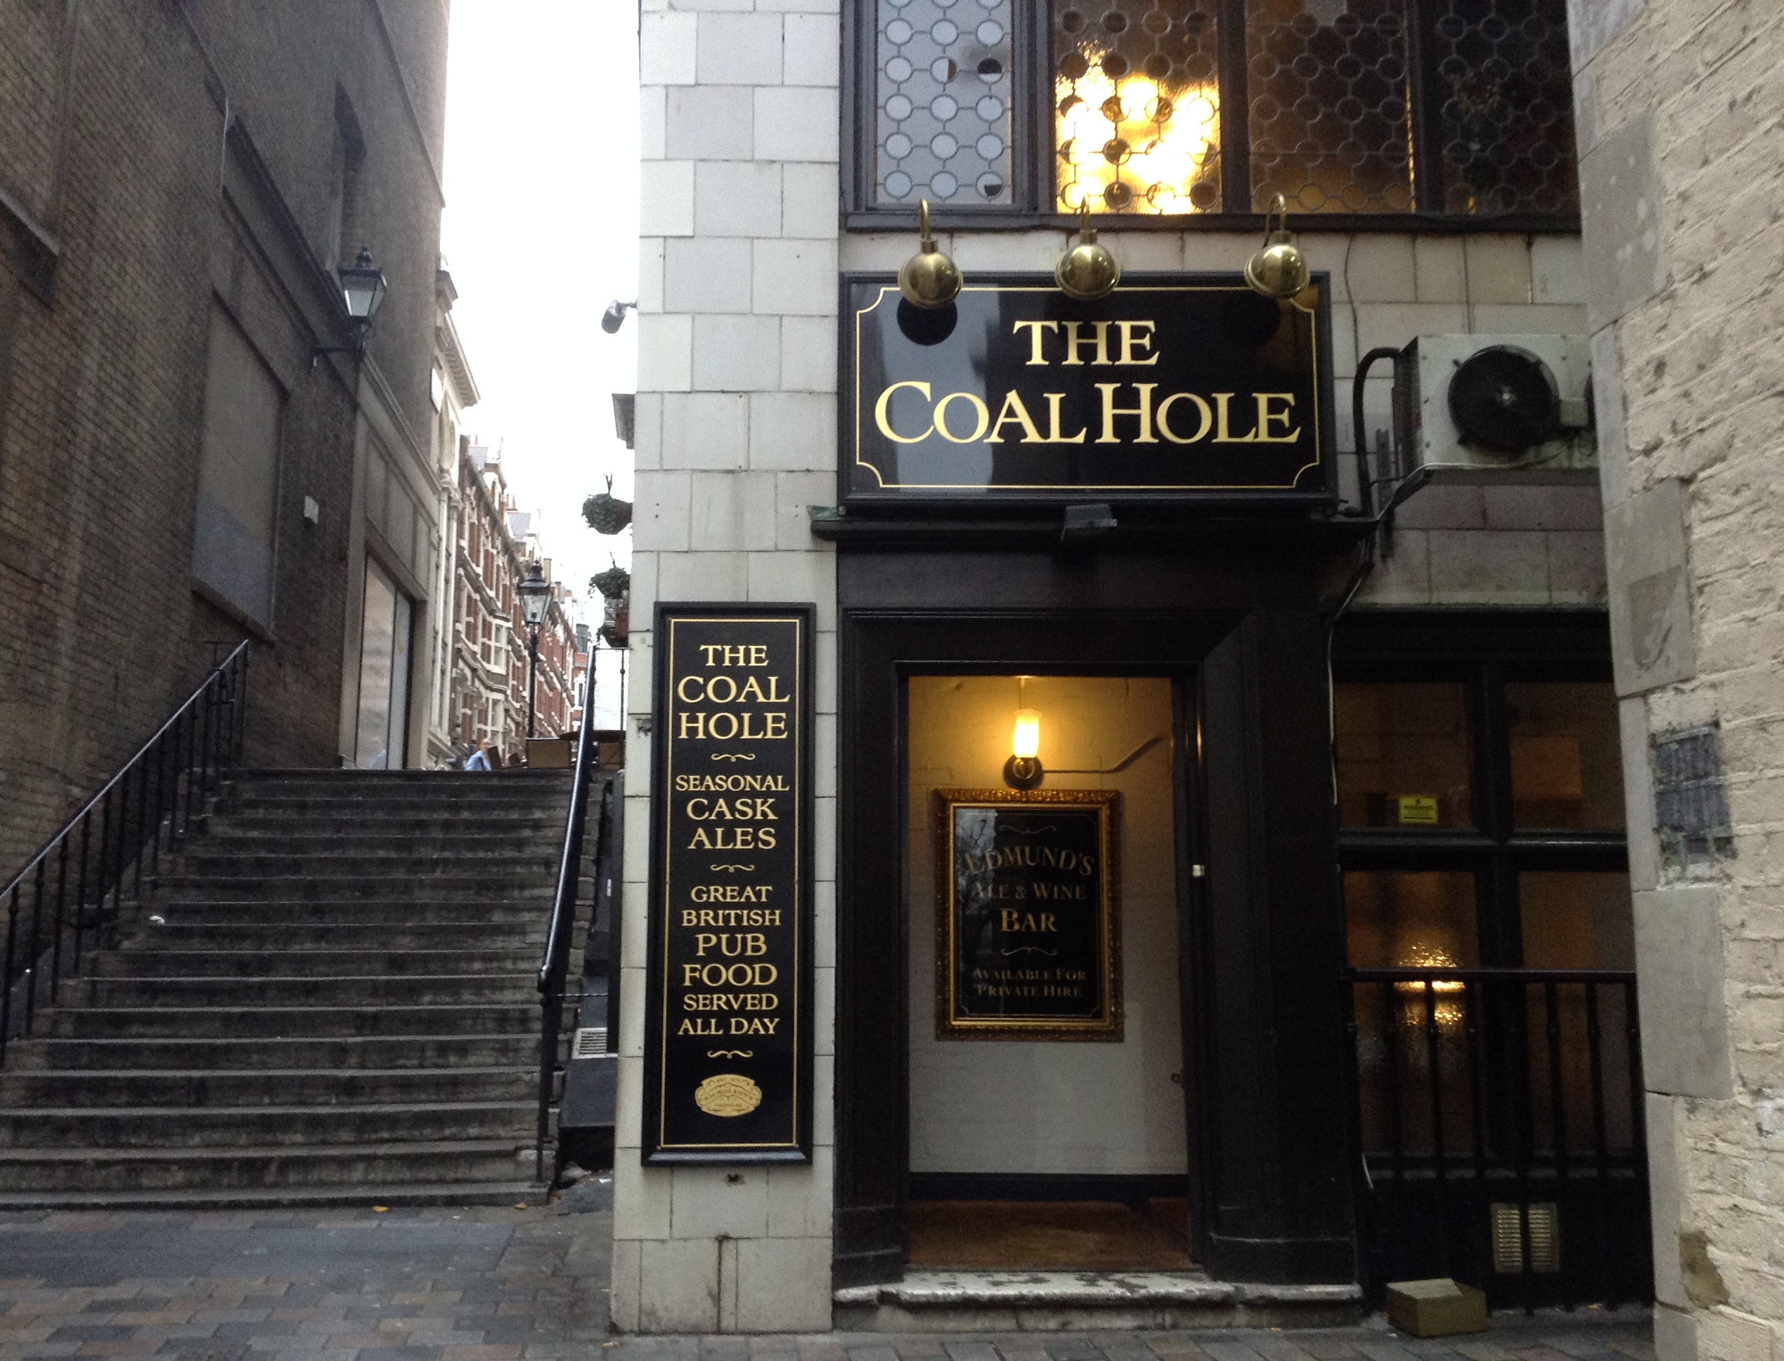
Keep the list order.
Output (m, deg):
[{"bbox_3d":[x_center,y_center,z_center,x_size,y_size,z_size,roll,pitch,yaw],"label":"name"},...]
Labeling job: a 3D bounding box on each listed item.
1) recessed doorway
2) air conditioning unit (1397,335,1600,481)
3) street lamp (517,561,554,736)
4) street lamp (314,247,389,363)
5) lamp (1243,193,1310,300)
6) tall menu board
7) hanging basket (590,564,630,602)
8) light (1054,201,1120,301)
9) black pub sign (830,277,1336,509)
[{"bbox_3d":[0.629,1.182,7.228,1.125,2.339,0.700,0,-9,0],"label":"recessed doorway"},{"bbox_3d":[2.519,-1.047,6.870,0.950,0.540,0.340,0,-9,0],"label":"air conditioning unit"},{"bbox_3d":[-5.056,0.184,24.281,0.460,3.700,0.460,0,-9,0],"label":"street lamp"},{"bbox_3d":[-5.358,-3.708,17.202,0.707,1.154,0.440,1,-9,-6],"label":"street lamp"},{"bbox_3d":[1.501,-1.714,6.899,0.245,0.475,0.455,0,-9,0],"label":"lamp"},{"bbox_3d":[-0.597,0.739,6.509,0.614,2.078,0.055,0,-9,0],"label":"tall menu board"},{"bbox_3d":[-3.002,-1.049,18.801,0.500,0.394,0.500,0,-9,0],"label":"hanging basket"},{"bbox_3d":[0.765,-1.697,6.899,0.245,0.439,0.455,0,-9,0],"label":"light"},{"bbox_3d":[0.781,-1.161,6.969,1.966,0.960,0.090,0,-9,0],"label":"black pub sign"}]

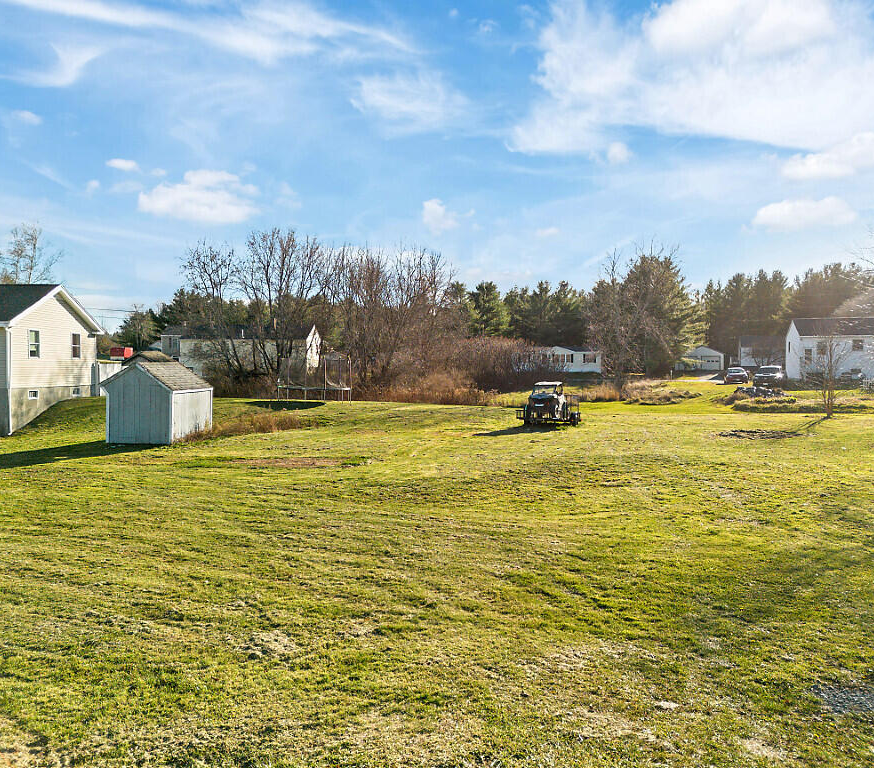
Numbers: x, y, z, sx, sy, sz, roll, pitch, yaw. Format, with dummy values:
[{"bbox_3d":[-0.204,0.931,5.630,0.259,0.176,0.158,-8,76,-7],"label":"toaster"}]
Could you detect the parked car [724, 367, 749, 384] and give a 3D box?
[{"bbox_3d":[27.087,-0.721,64.000,1.820,1.500,4.600,1,2,20],"label":"parked car"}]

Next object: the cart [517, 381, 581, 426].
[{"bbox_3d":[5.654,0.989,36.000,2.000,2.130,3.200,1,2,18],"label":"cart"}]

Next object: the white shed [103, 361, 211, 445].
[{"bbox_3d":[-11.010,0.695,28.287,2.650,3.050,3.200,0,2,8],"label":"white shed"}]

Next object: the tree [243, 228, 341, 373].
[{"bbox_3d":[-10.990,-5.894,54.000,7.400,11.800,7.000,0,2,0],"label":"tree"}]

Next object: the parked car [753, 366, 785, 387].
[{"bbox_3d":[26.968,-0.526,57.500,1.920,1.830,4.900,1,2,31],"label":"parked car"}]

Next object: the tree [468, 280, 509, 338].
[{"bbox_3d":[7.468,-8.651,105.000,5.900,12.800,5.900,0,2,0],"label":"tree"}]

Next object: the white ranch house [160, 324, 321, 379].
[{"bbox_3d":[-20.046,-3.466,74.163,14.600,5.800,8.500,0,2,1],"label":"white ranch house"}]

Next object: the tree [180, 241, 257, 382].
[{"bbox_3d":[-16.618,-5.438,54.000,5.900,11.000,5.700,0,2,0],"label":"tree"}]

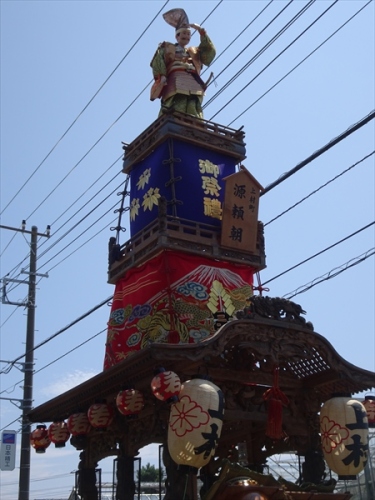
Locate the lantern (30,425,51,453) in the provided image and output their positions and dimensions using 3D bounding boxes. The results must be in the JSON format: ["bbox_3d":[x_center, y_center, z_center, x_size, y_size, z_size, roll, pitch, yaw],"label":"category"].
[{"bbox_3d":[-1.826,2.349,9.000,0.260,0.325,0.260,-2,-22,-1],"label":"lantern"}]

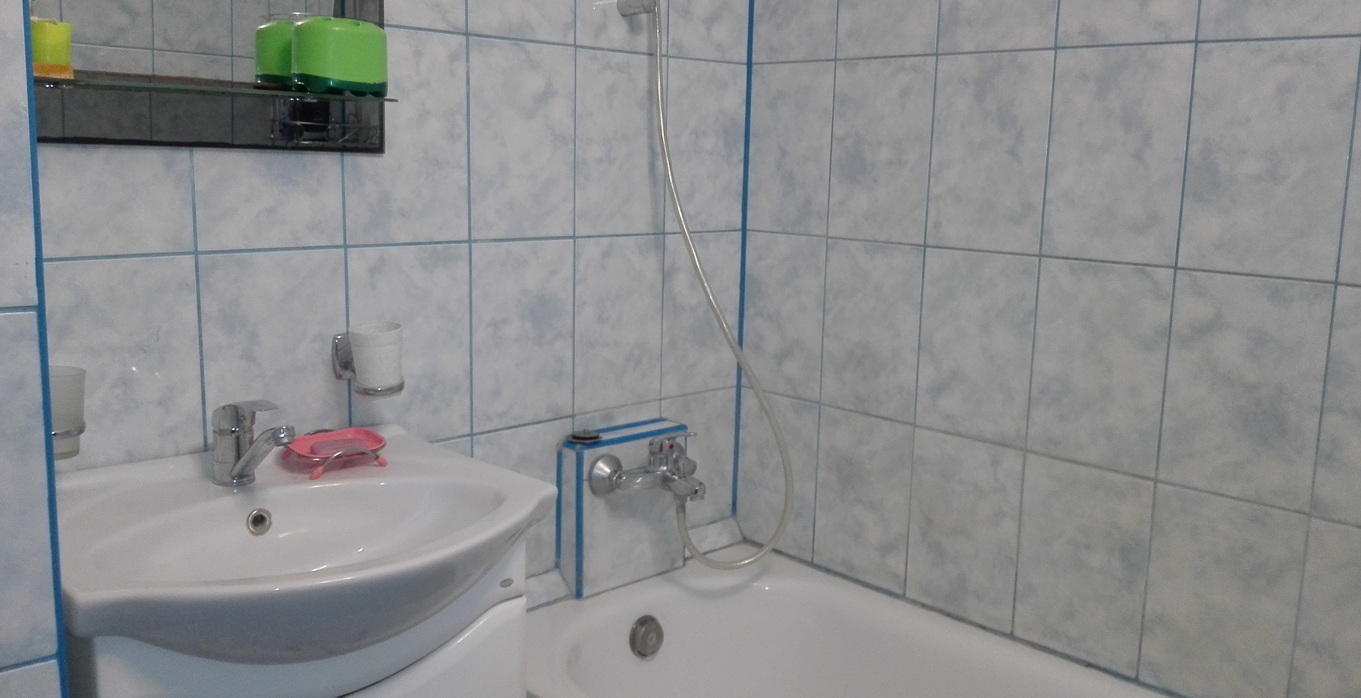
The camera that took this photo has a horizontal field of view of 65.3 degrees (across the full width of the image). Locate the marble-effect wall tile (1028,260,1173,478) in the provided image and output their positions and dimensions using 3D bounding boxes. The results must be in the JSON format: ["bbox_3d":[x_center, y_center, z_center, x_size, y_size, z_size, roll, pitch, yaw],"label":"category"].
[{"bbox_3d":[0.612,0.023,1.556,0.009,0.300,0.200,-9,14,-43],"label":"marble-effect wall tile"}]

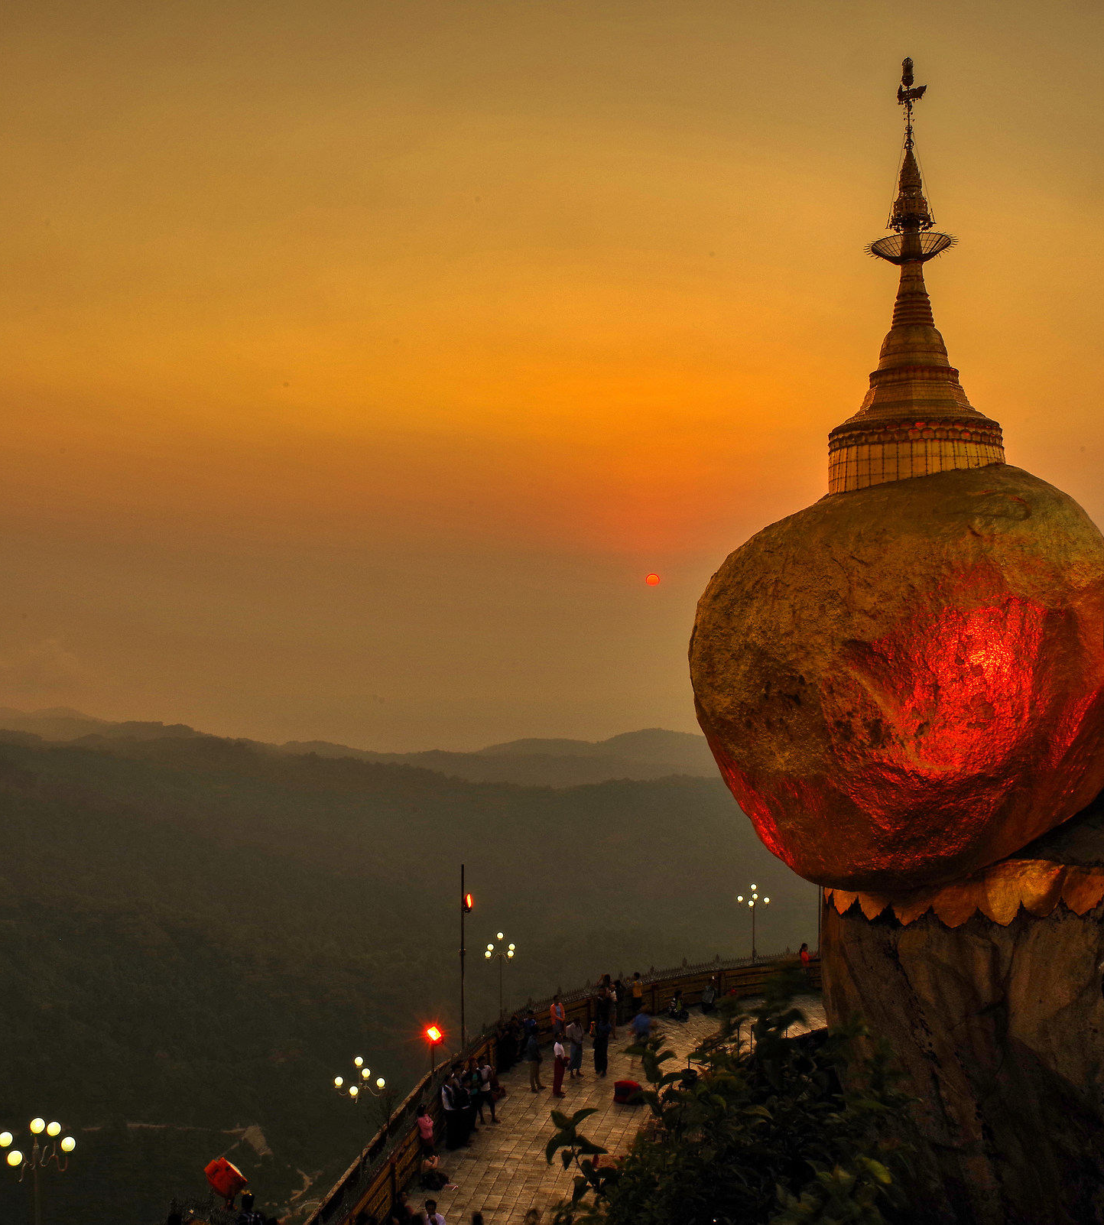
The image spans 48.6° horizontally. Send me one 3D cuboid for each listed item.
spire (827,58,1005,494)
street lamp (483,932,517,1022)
[{"bbox_3d":[6.040,-5.750,20.550,2.820,7.250,2.820,-1,0,0],"label":"spire"},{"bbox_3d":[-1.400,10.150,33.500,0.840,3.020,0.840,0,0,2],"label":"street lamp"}]

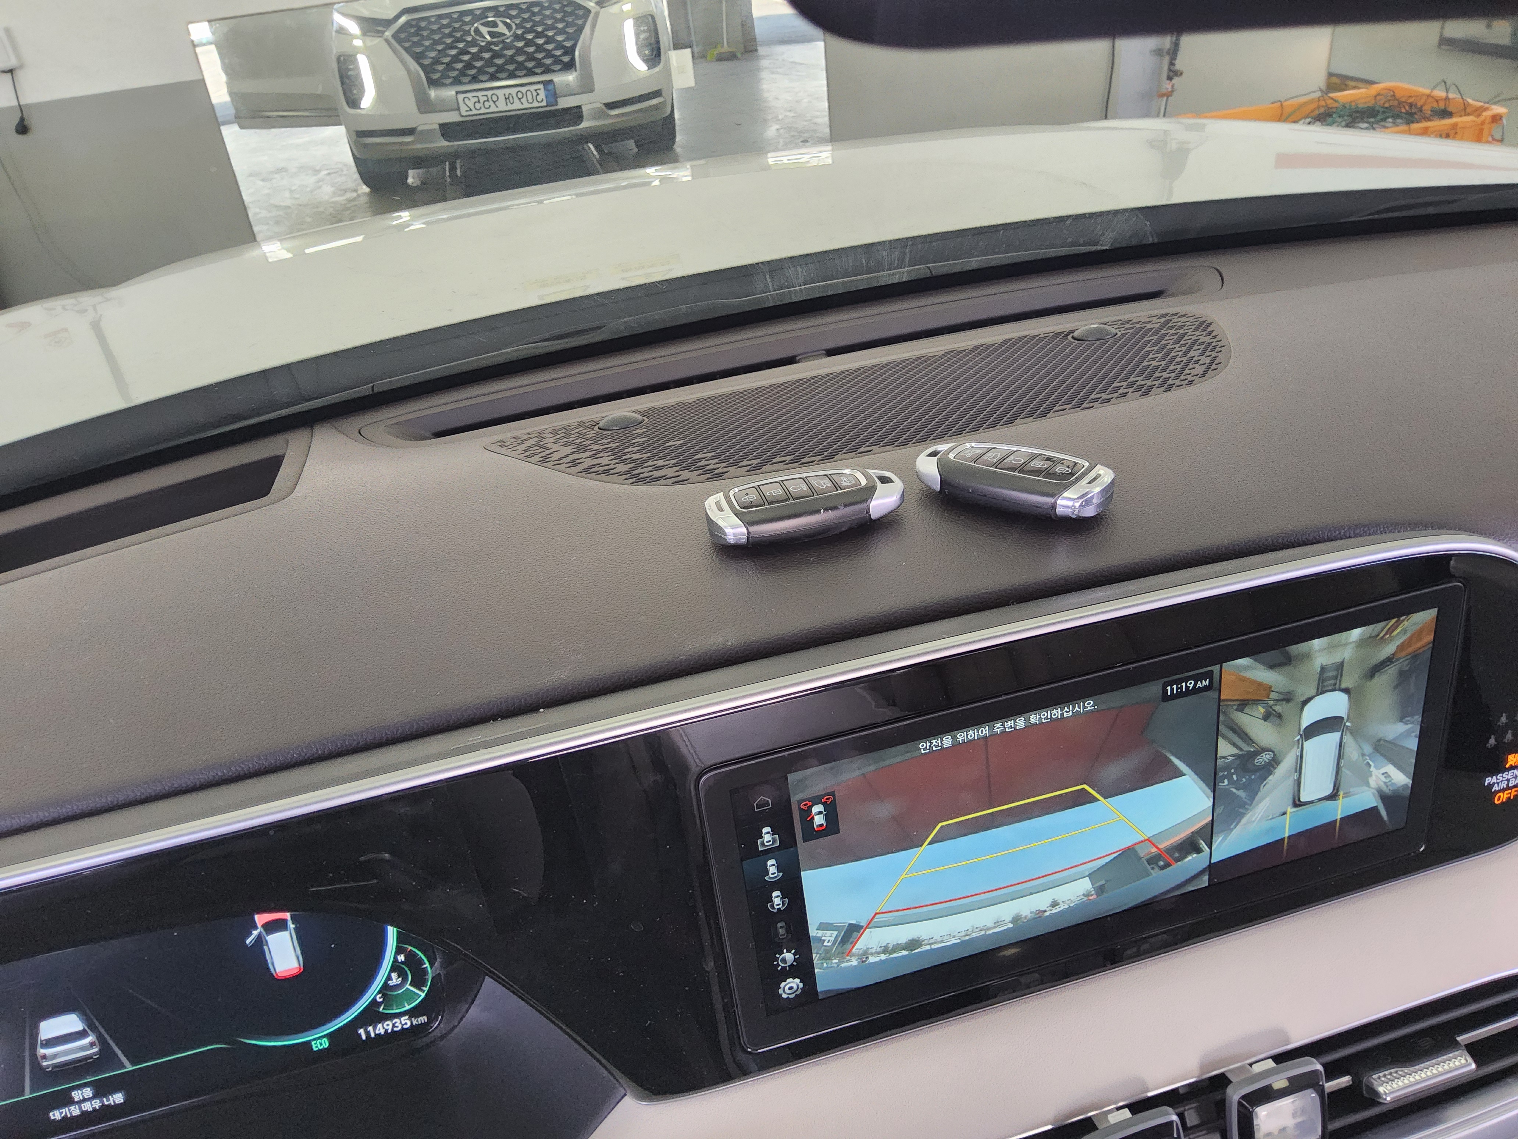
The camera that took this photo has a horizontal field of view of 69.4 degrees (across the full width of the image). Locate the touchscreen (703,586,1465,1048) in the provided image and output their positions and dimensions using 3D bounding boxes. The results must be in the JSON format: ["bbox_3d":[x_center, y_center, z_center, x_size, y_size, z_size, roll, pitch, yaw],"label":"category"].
[{"bbox_3d":[0.114,0.080,0.371,0.263,0.118,0.018,-13,25,-10],"label":"touchscreen"}]

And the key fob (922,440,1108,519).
[{"bbox_3d":[0.100,-0.036,0.432,0.078,0.015,0.037,12,34,31],"label":"key fob"}]

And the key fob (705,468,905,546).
[{"bbox_3d":[0.018,-0.025,0.431,0.078,0.015,0.037,-10,29,-5],"label":"key fob"}]

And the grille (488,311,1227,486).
[{"bbox_3d":[0.064,-0.080,0.534,0.384,0.014,0.122,-13,30,-10],"label":"grille"}]

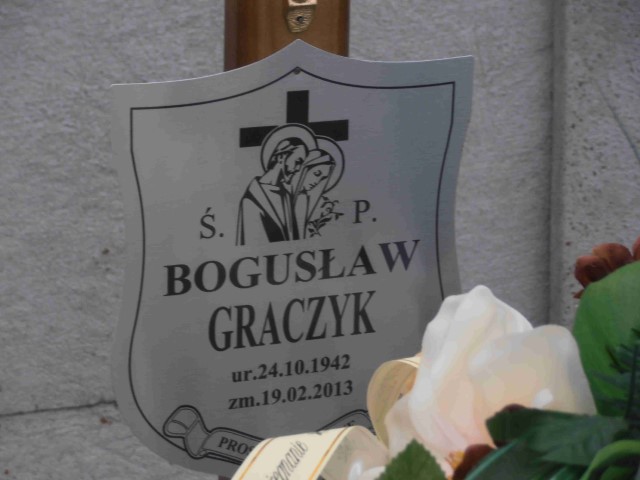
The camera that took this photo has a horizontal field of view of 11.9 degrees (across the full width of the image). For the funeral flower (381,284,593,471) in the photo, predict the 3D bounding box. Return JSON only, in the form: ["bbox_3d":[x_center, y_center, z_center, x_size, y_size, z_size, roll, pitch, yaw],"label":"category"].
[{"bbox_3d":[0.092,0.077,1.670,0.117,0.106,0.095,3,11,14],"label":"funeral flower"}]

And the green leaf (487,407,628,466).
[{"bbox_3d":[0.126,0.105,1.630,0.075,0.032,0.050,-2,11,-8],"label":"green leaf"}]

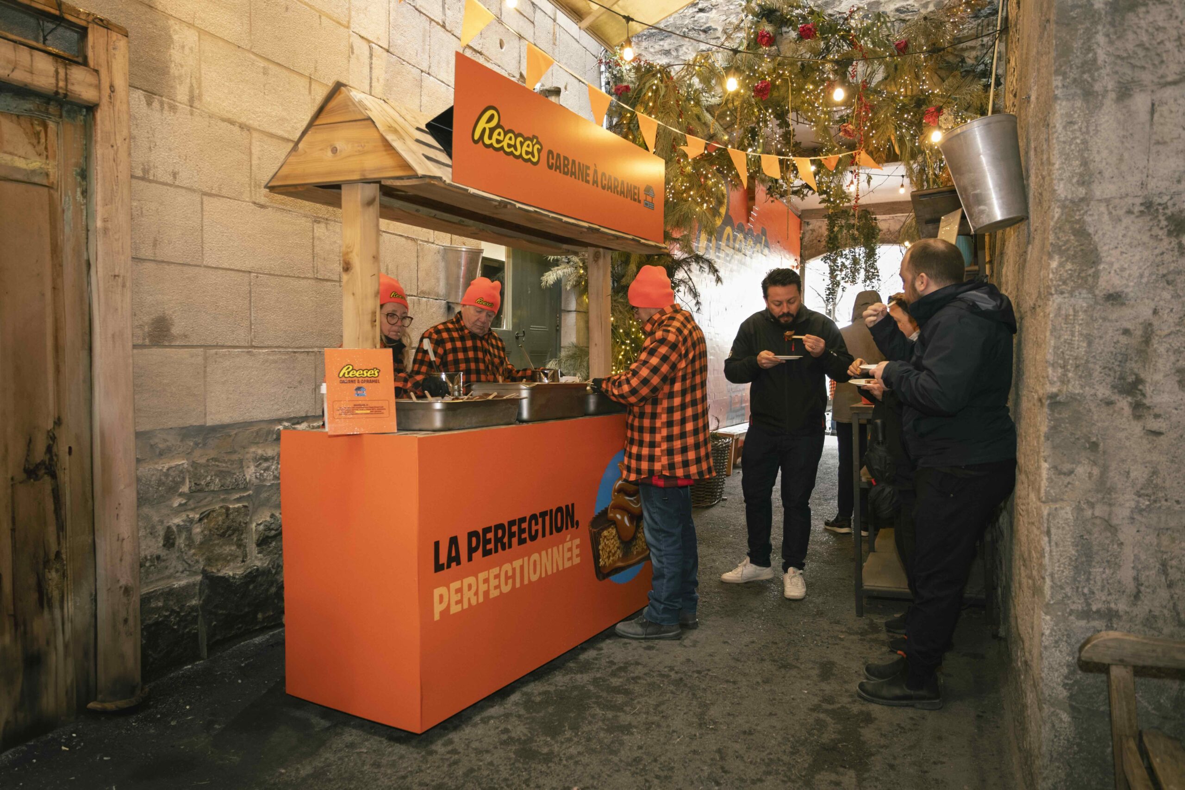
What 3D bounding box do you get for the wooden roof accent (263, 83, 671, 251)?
[{"bbox_3d":[-0.410,-0.884,3.446,0.820,0.420,1.760,1,2,31],"label":"wooden roof accent"}]

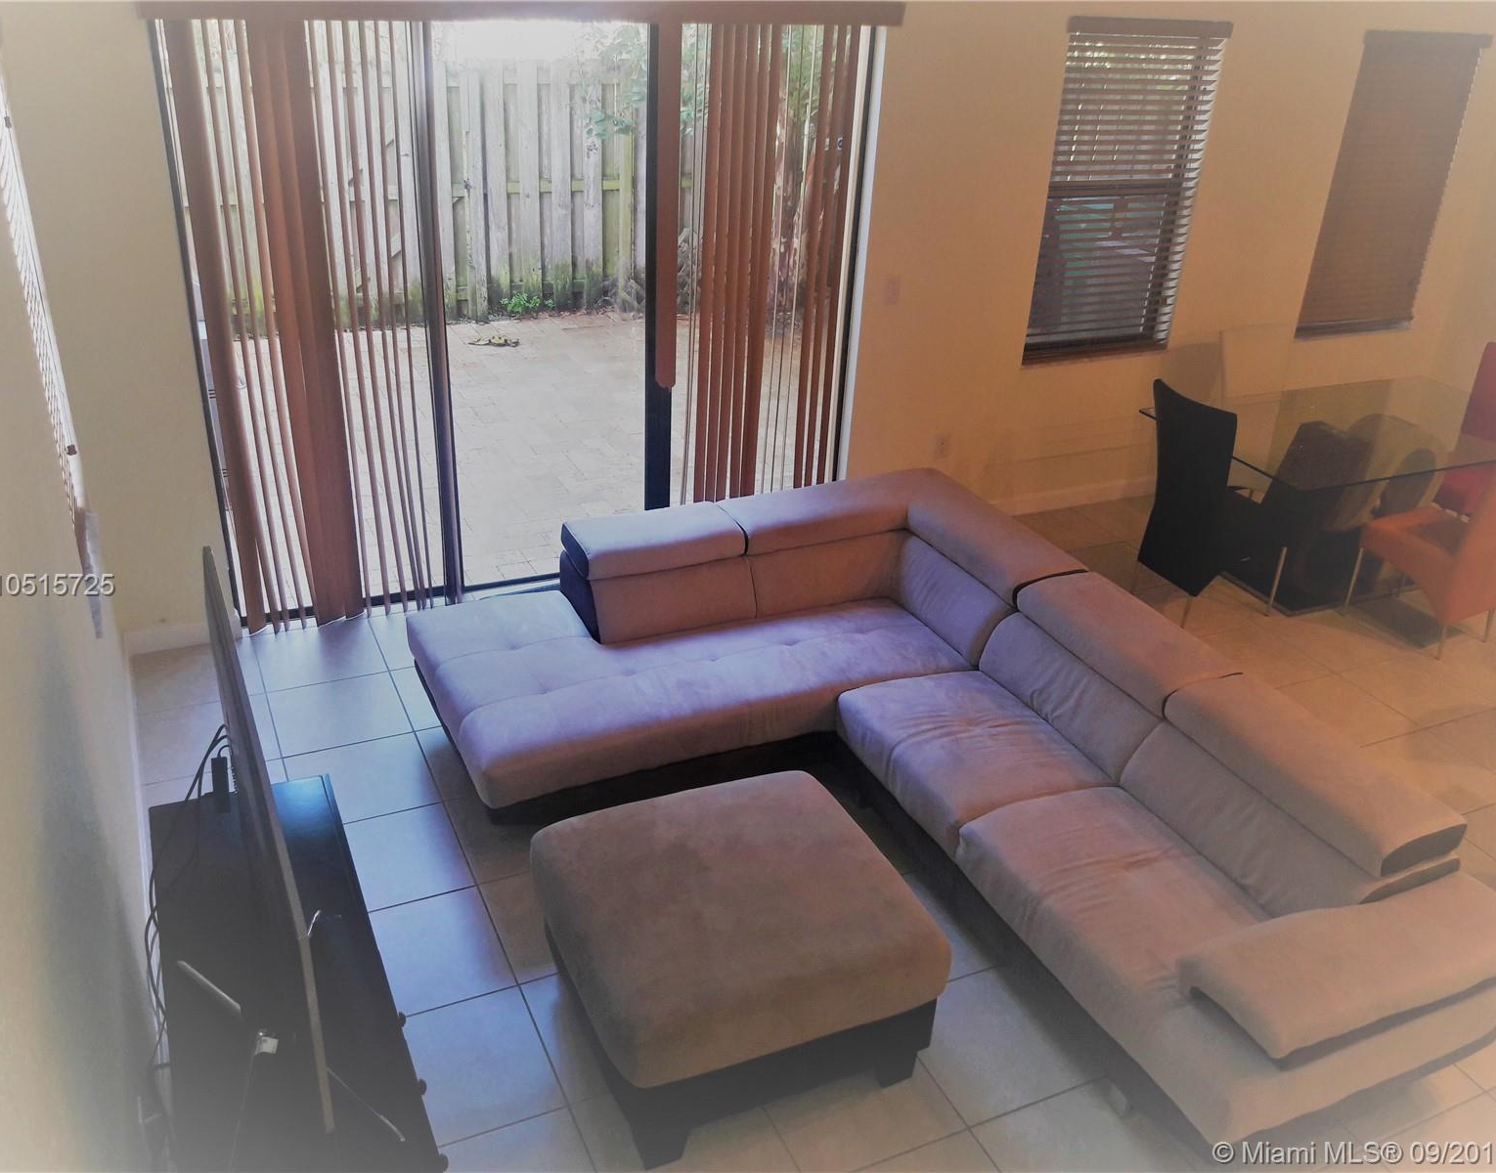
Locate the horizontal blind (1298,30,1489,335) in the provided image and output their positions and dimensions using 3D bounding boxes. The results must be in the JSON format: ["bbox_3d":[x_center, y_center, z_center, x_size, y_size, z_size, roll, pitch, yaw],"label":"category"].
[{"bbox_3d":[3.491,-2.166,6.892,0.939,1.566,0.100,-10,29,-23],"label":"horizontal blind"}]

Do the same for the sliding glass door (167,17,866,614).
[{"bbox_3d":[-0.795,-1.137,5.353,2.844,2.391,0.140,-10,29,-23],"label":"sliding glass door"}]

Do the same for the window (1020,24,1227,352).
[{"bbox_3d":[1.825,-1.897,6.145,0.939,1.566,0.080,-10,29,-23],"label":"window"}]

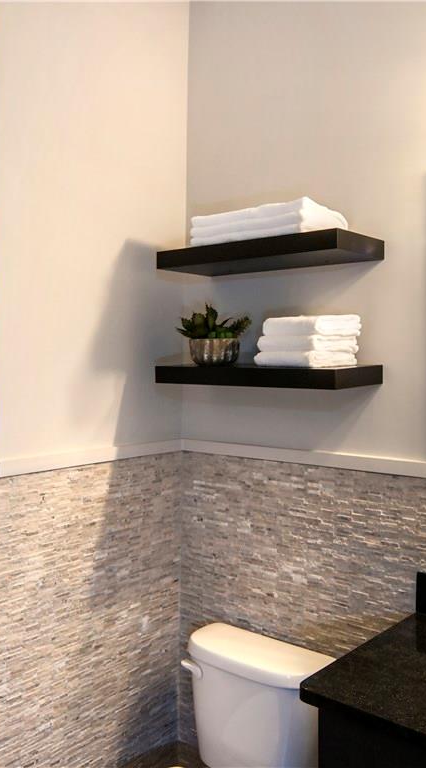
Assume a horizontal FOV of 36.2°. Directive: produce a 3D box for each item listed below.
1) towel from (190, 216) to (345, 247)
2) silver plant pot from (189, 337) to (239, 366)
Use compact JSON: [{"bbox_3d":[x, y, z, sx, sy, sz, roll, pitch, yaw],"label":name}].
[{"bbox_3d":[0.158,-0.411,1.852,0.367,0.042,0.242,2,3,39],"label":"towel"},{"bbox_3d":[0.005,-0.096,1.962,0.152,0.087,0.152,0,2,0],"label":"silver plant pot"}]

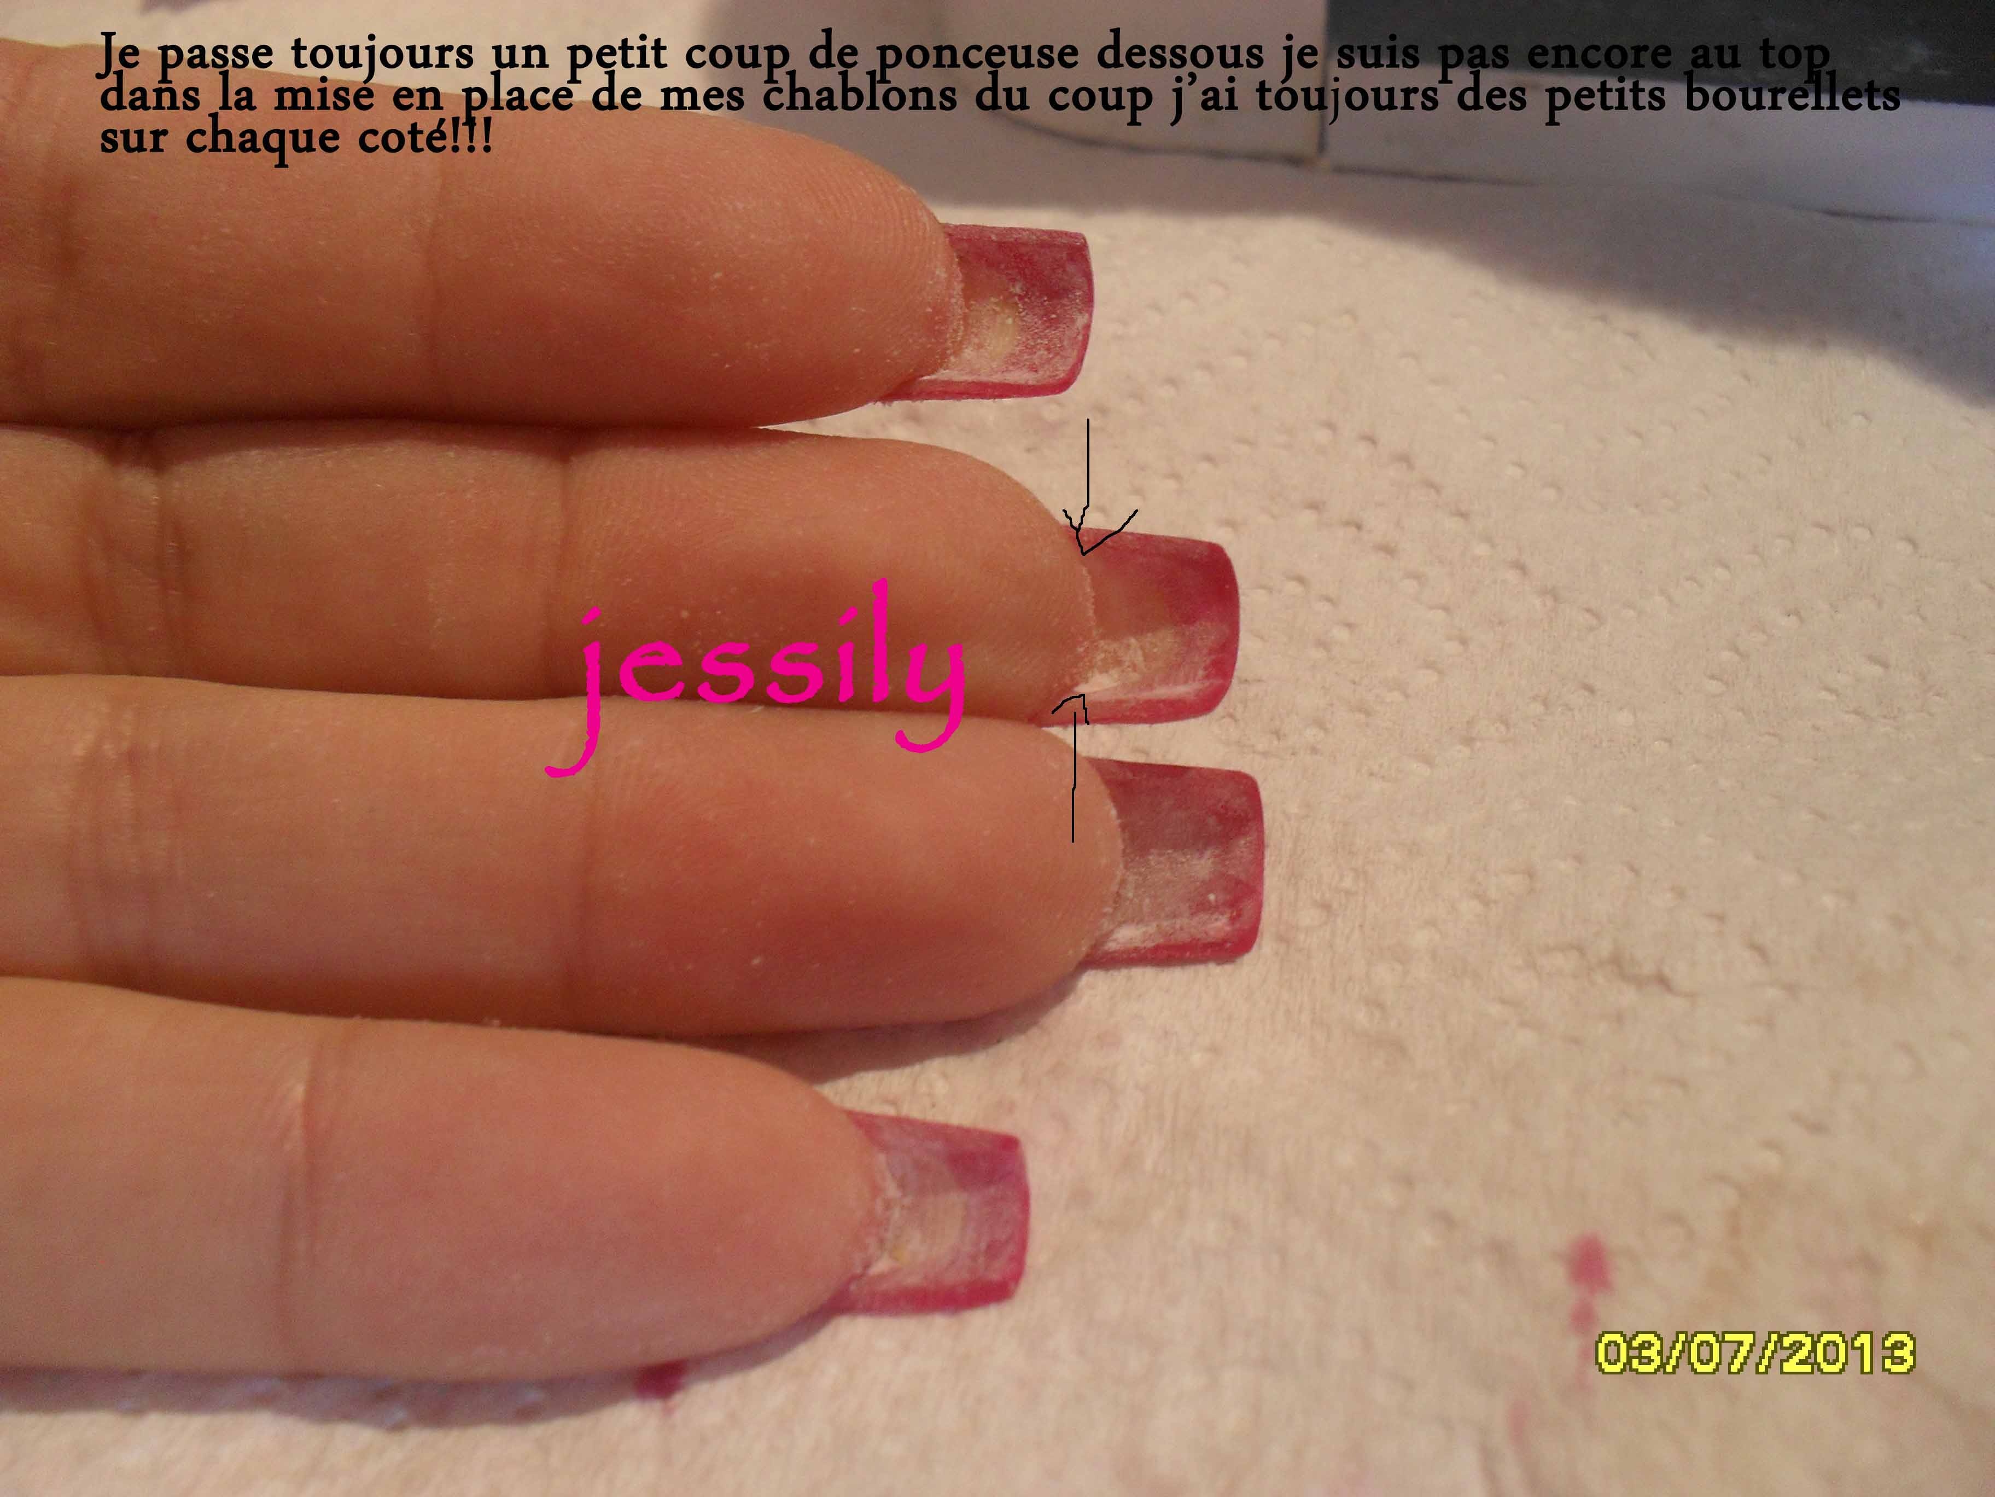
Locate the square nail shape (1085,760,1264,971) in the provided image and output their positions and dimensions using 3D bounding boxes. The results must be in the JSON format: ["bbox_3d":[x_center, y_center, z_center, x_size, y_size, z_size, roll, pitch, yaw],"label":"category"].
[{"bbox_3d":[0.009,0.006,0.099,0.009,0.003,0.010,1,52,-2],"label":"square nail shape"}]

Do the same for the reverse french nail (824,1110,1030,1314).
[{"bbox_3d":[-0.003,0.020,0.087,0.009,0.003,0.008,3,52,-2],"label":"reverse french nail"}]

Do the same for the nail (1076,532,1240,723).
[{"bbox_3d":[0.008,-0.006,0.106,0.009,0.004,0.012,-2,49,6],"label":"nail"}]

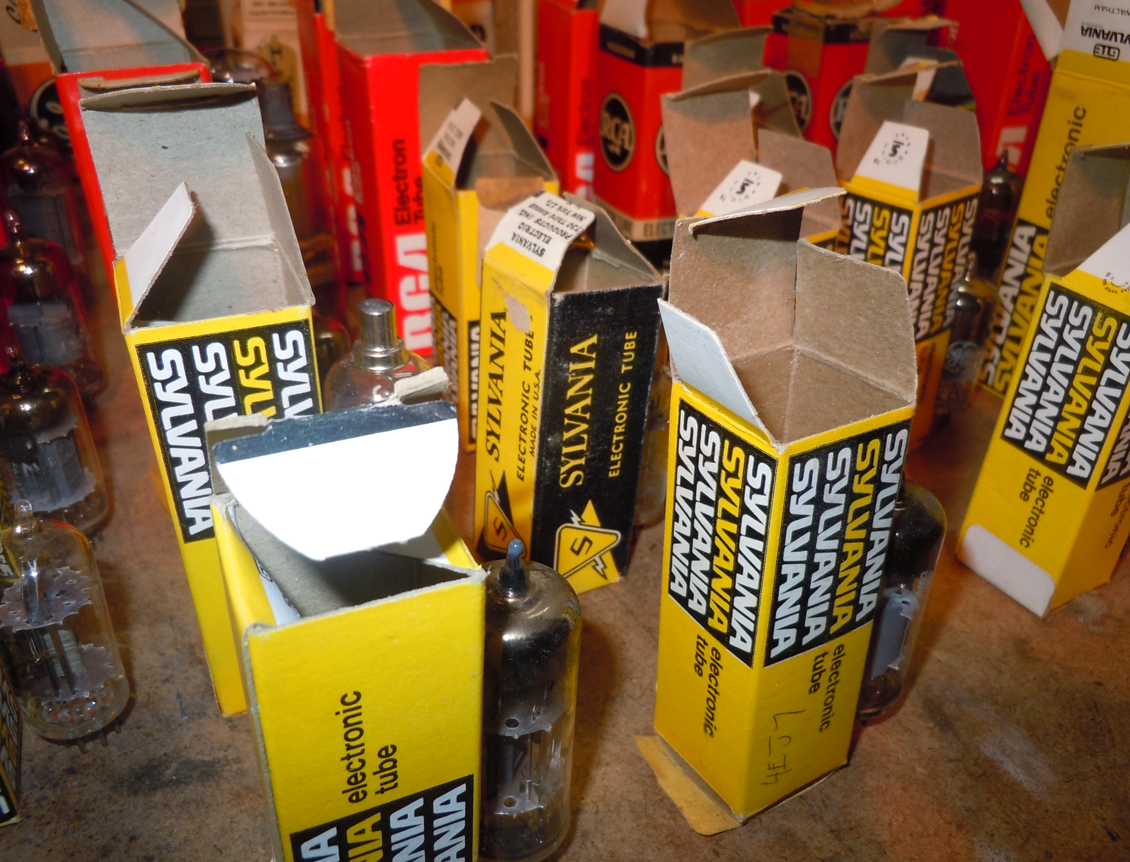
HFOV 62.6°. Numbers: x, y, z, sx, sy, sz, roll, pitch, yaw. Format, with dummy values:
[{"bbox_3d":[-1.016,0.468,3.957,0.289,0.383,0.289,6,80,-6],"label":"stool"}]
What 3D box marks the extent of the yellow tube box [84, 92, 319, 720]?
[{"bbox_3d":[-0.058,0.000,0.166,0.027,0.111,0.027,-13,37,-22],"label":"yellow tube box"}]

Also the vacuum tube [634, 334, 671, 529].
[{"bbox_3d":[0.018,0.000,0.227,0.020,0.057,0.020,6,31,4],"label":"vacuum tube"}]

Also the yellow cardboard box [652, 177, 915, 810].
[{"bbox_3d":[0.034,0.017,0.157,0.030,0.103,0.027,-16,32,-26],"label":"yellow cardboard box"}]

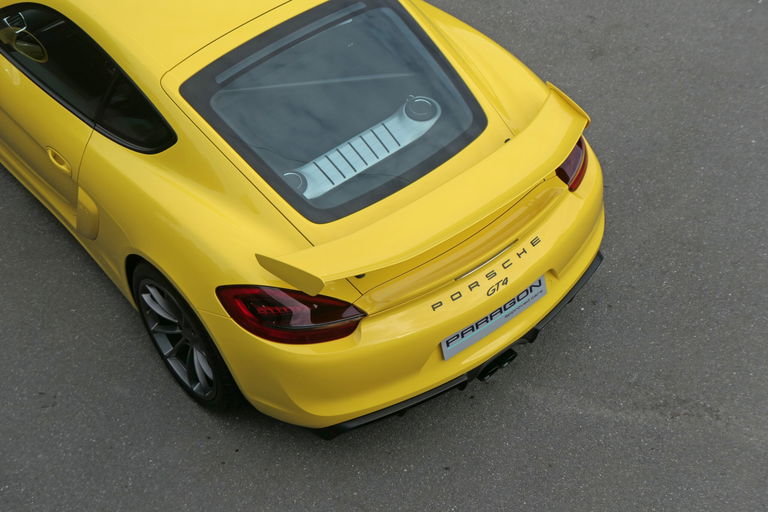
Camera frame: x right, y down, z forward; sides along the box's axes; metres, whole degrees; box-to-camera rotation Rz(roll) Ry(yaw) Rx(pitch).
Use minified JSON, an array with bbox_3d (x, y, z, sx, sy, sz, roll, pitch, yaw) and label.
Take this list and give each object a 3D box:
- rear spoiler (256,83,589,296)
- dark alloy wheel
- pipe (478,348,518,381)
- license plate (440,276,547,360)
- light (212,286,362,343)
[{"bbox_3d":[0.227,-0.217,5.192,1.430,0.140,0.460,-32,51,-25],"label":"rear spoiler"},{"bbox_3d":[-0.722,0.270,5.686,0.290,0.680,0.680,-32,51,-25],"label":"dark alloy wheel"},{"bbox_3d":[0.432,0.402,5.548,0.200,0.080,0.120,-32,51,-25],"label":"pipe"},{"bbox_3d":[0.420,0.237,5.355,0.520,0.111,0.014,-32,48,-25],"label":"license plate"},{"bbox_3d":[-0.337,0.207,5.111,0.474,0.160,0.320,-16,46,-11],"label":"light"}]

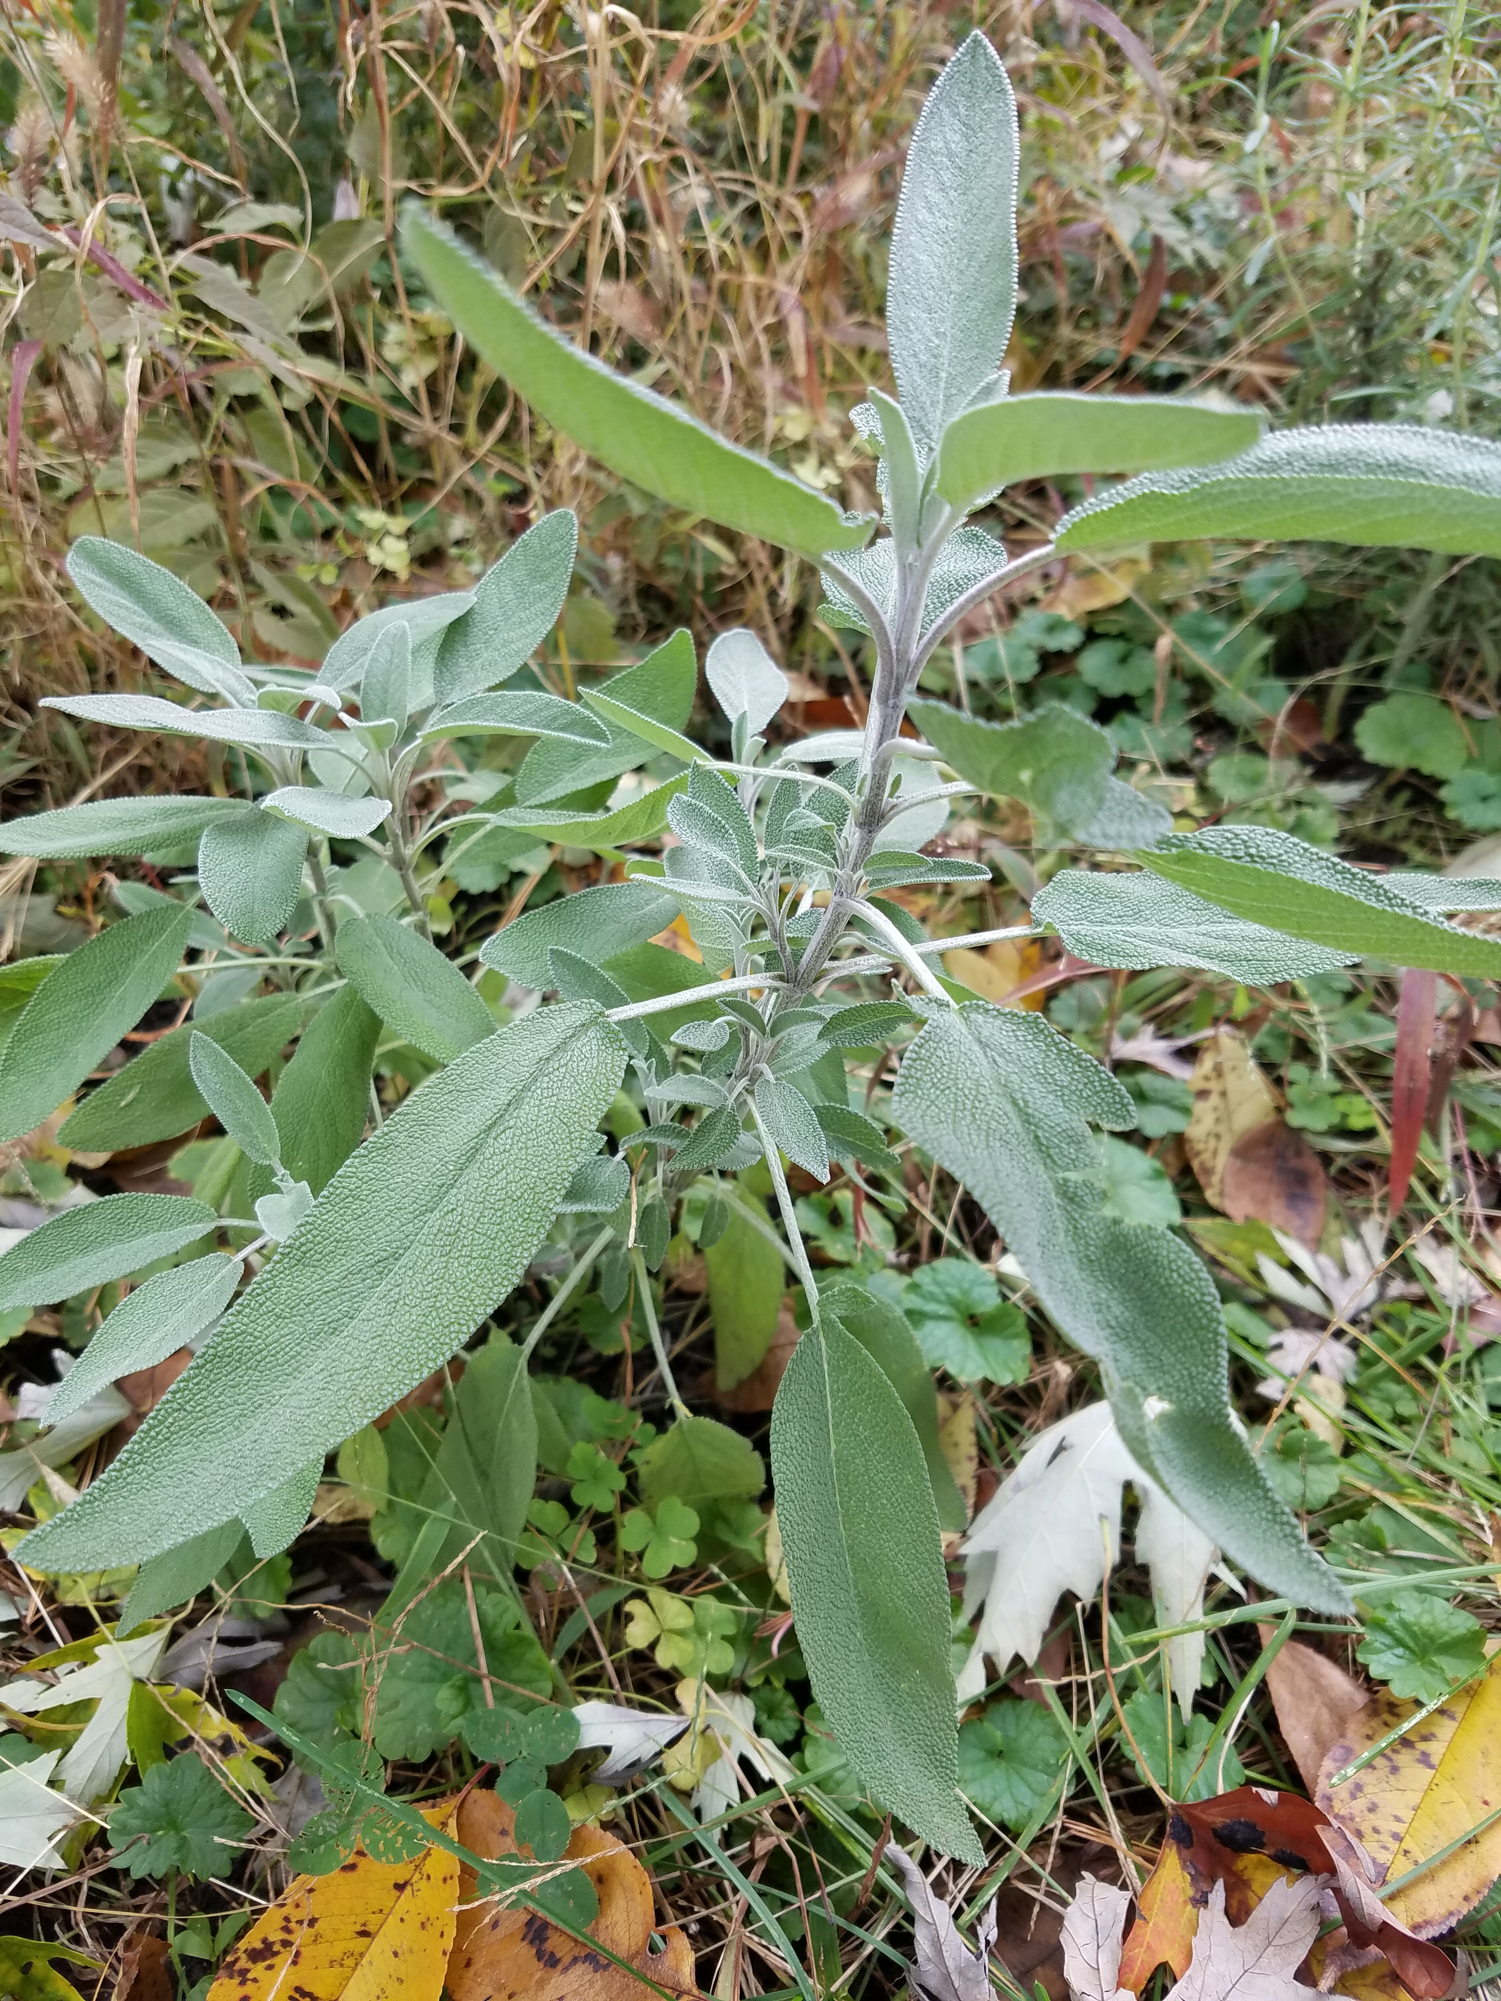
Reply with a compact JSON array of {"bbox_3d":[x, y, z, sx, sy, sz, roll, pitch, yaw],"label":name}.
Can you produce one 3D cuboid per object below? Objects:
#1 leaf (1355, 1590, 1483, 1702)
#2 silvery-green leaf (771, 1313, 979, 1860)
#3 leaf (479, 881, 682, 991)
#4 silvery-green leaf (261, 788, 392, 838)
[{"bbox_3d":[0.169,0.162,0.378,0.033,0.008,0.030,-1,56,13],"label":"leaf"},{"bbox_3d":[0.021,0.108,0.279,0.032,0.014,0.098,-8,78,1],"label":"silvery-green leaf"},{"bbox_3d":[-0.043,-0.019,0.378,0.051,0.008,0.022,-26,57,-14],"label":"leaf"},{"bbox_3d":[-0.123,-0.054,0.435,0.037,0.010,0.021,-7,31,-12],"label":"silvery-green leaf"}]

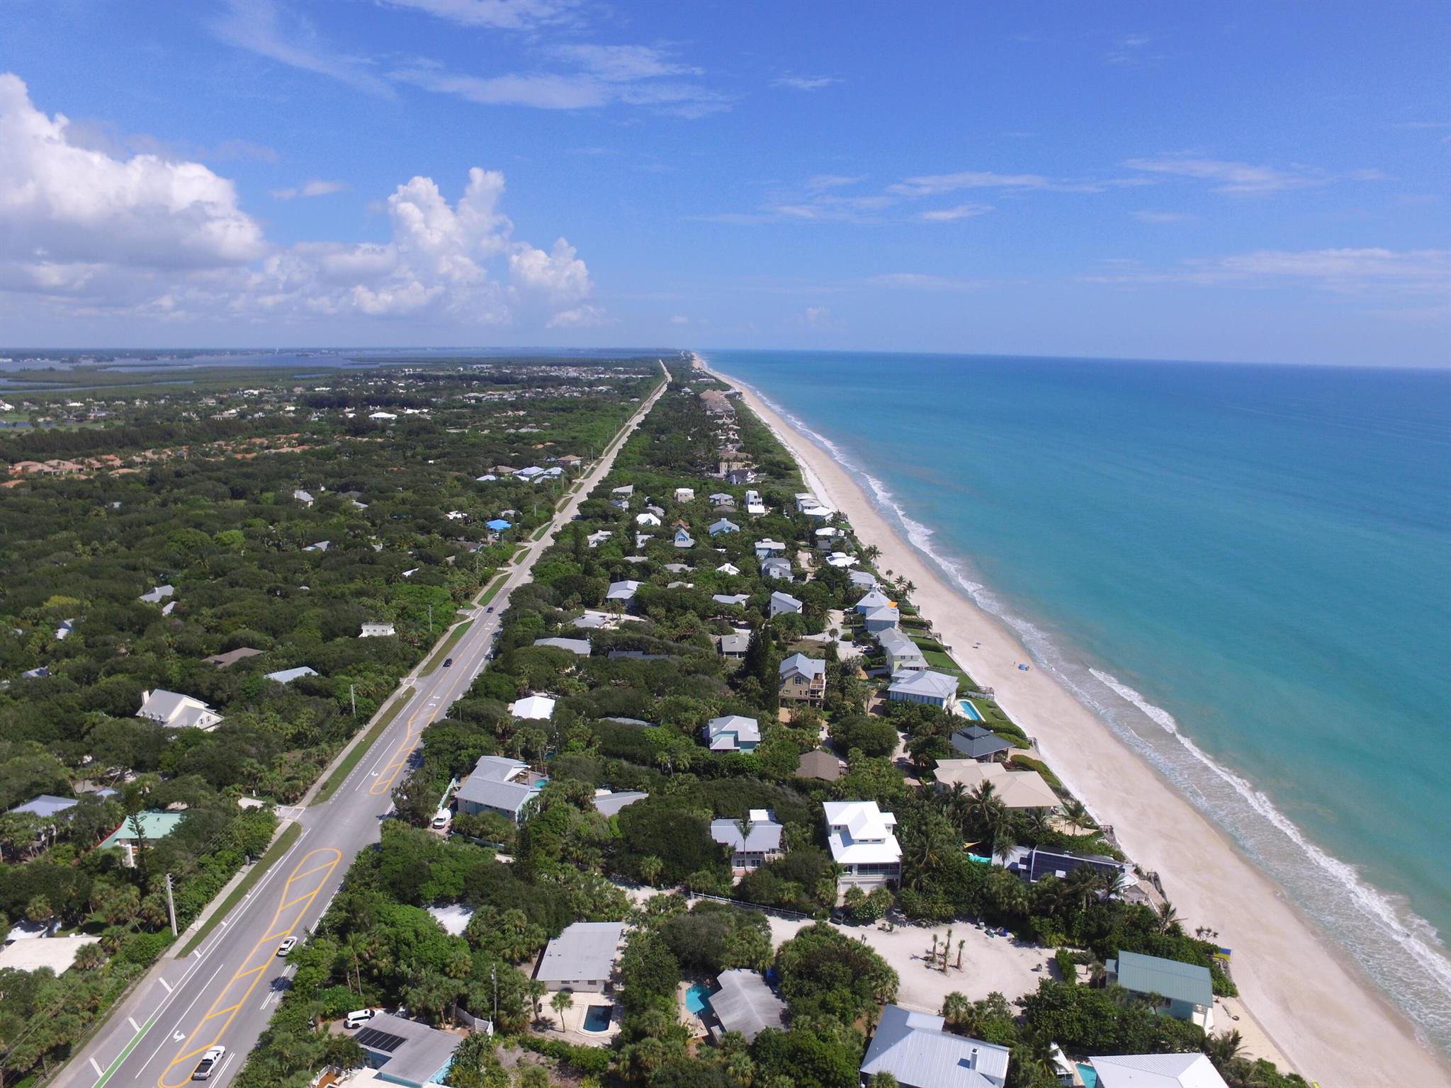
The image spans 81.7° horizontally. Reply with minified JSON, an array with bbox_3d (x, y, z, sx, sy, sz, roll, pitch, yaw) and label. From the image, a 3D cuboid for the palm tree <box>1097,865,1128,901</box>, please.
[{"bbox_3d":[77.647,69.092,169.481,4.800,7.400,4.800,1,13,0],"label":"palm tree"}]

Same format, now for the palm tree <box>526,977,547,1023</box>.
[{"bbox_3d":[-29.130,70.310,128.780,3.500,6.900,3.500,1,13,0],"label":"palm tree"}]

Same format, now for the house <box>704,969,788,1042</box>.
[{"bbox_3d":[3.662,74.862,135.617,10.000,4.400,13.500,-7,15,-29],"label":"house"}]

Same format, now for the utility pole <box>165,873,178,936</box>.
[{"bbox_3d":[-100.425,65.517,152.118,0.700,12.200,0.500,0,13,-1],"label":"utility pole"}]

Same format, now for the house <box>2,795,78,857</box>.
[{"bbox_3d":[-142.930,57.220,174.410,12.500,7.800,9.500,4,14,13],"label":"house"}]

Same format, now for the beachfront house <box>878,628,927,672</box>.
[{"bbox_3d":[62.779,37.949,295.288,13.000,9.500,21.500,1,13,2],"label":"beachfront house"}]

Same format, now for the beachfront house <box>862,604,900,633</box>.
[{"bbox_3d":[60.049,29.057,327.453,13.000,7.500,12.500,0,13,-4],"label":"beachfront house"}]

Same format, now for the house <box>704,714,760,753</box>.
[{"bbox_3d":[2.561,53.198,230.758,13.800,8.000,12.500,1,13,1],"label":"house"}]

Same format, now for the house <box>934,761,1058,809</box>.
[{"bbox_3d":[67.570,60.167,210.614,27.200,5.500,23.500,1,13,3],"label":"house"}]

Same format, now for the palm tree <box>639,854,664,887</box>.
[{"bbox_3d":[-14.010,63.000,160.900,4.300,6.800,4.300,1,13,0],"label":"palm tree"}]

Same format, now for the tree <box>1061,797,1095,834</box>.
[{"bbox_3d":[79.242,61.674,189.363,6.800,7.600,6.800,0,13,-1],"label":"tree"}]

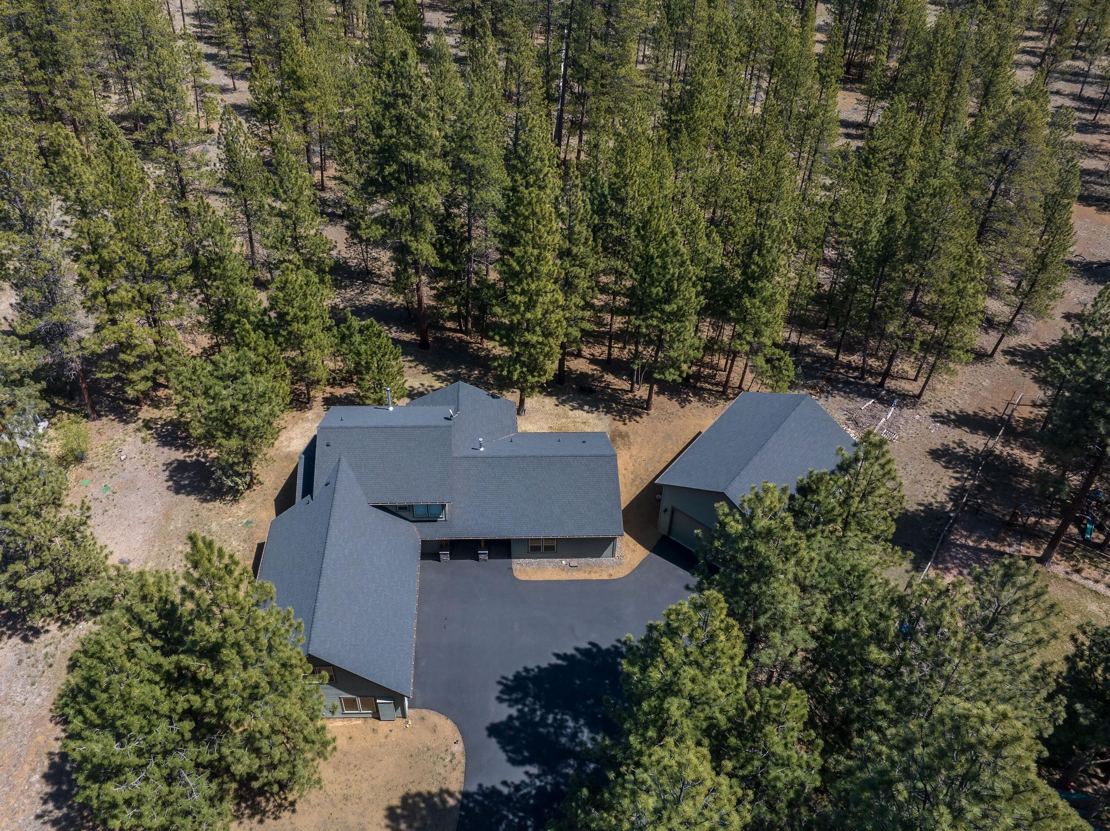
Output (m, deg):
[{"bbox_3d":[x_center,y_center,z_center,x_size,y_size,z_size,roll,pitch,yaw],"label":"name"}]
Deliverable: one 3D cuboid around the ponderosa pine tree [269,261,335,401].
[{"bbox_3d":[-21.279,-6.298,63.719,5.300,13.690,5.300,3,40,0],"label":"ponderosa pine tree"}]

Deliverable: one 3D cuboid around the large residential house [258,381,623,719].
[{"bbox_3d":[-7.081,6.519,52.064,23.890,8.000,25.750,0,40,-6],"label":"large residential house"}]

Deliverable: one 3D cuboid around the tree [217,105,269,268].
[{"bbox_3d":[-31.508,-22.351,76.866,4.700,16.720,4.700,5,40,0],"label":"tree"}]

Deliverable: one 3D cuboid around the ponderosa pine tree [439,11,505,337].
[{"bbox_3d":[-7.039,-18.602,66.179,5.800,28.110,5.800,5,40,0],"label":"ponderosa pine tree"}]

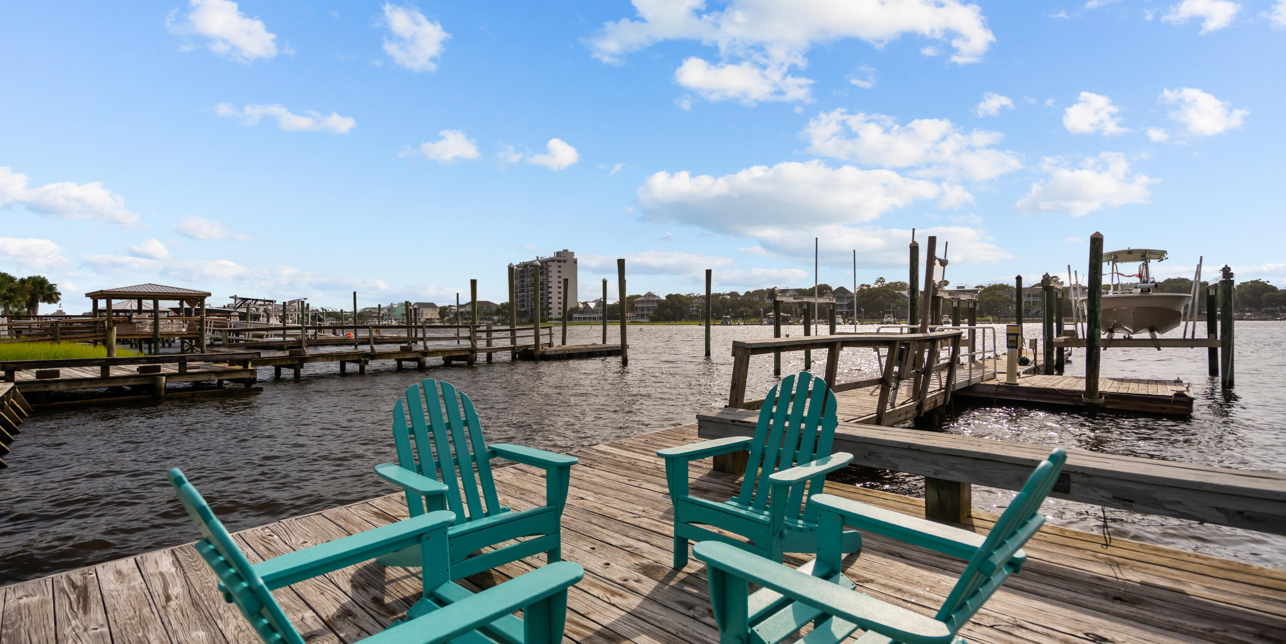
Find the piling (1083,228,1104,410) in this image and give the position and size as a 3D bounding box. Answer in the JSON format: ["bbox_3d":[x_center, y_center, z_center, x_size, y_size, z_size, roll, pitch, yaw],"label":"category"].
[{"bbox_3d":[8.930,-0.019,11.299,0.220,3.498,0.220,1,0,38],"label":"piling"}]

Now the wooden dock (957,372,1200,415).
[{"bbox_3d":[9.541,1.526,12.805,3.787,0.340,3.218,0,0,39],"label":"wooden dock"}]

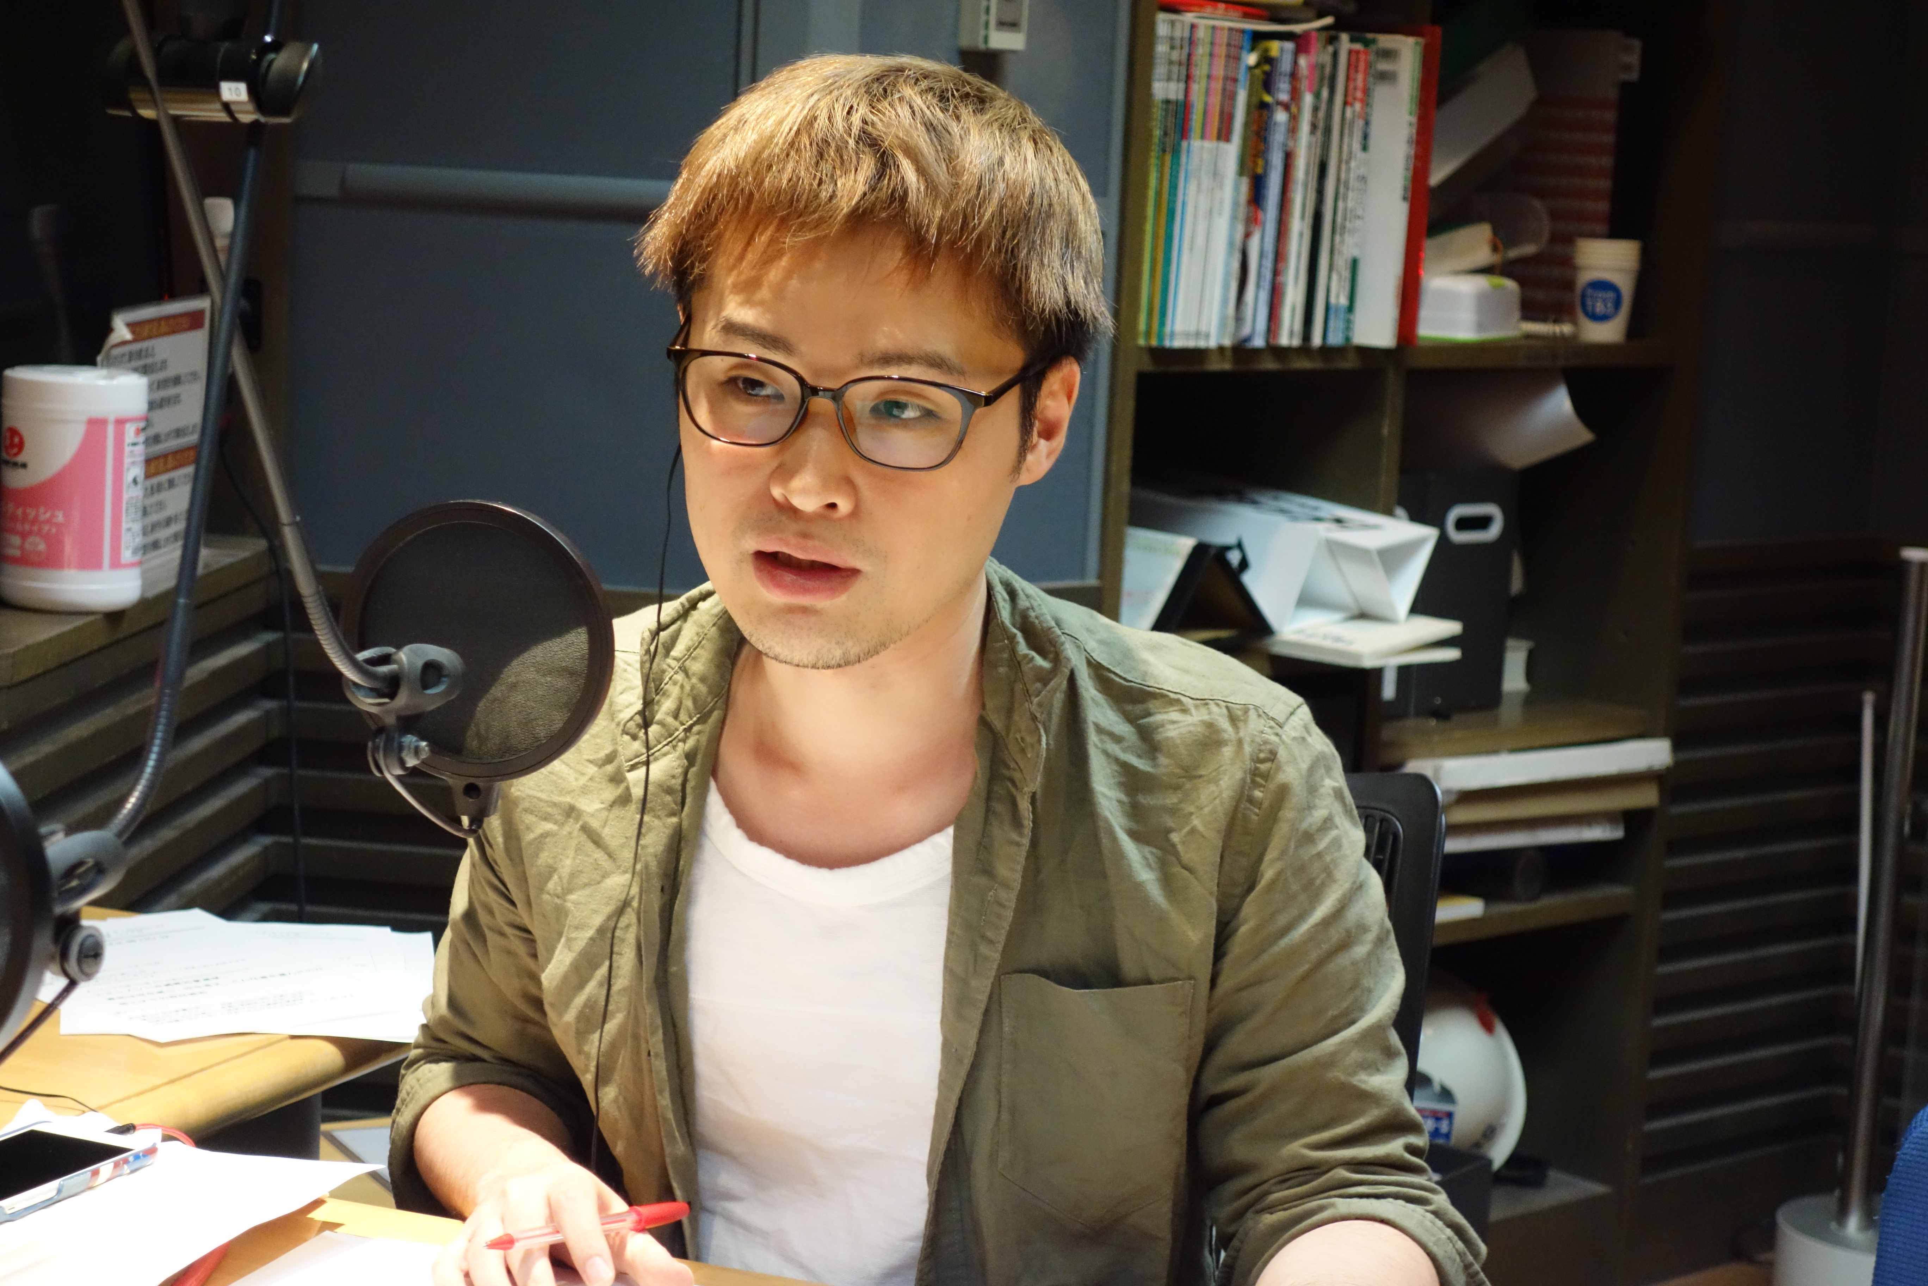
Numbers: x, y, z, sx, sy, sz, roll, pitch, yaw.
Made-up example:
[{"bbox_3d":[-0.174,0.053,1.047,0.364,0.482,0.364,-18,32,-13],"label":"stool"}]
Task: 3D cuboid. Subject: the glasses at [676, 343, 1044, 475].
[{"bbox_3d":[-0.041,-0.114,1.695,0.146,0.044,0.144,9,19,13],"label":"glasses"}]

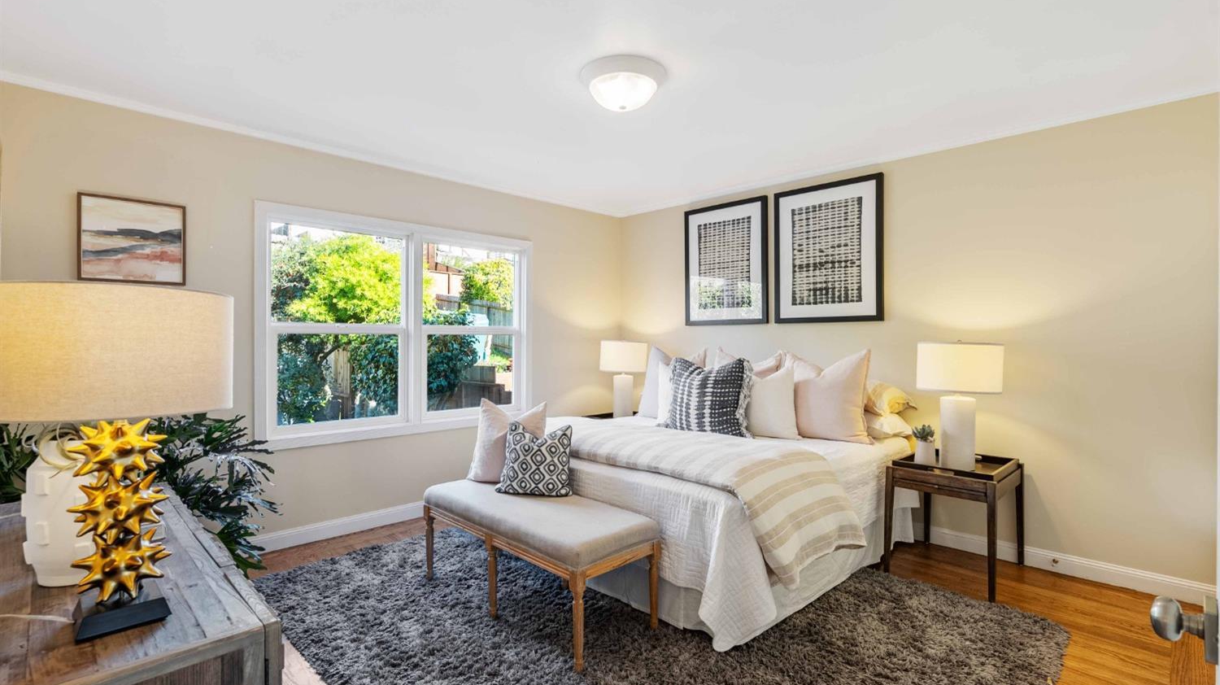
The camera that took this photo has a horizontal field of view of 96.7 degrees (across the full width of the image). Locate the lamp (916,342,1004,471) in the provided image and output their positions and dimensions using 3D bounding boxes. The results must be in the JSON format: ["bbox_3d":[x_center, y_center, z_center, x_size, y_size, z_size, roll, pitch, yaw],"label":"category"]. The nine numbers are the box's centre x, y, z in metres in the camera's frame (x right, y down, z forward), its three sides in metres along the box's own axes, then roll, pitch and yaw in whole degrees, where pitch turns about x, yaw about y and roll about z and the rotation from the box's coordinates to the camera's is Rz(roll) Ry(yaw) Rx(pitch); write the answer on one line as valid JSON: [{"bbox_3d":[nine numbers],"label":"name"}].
[{"bbox_3d":[1.858,0.331,2.882,0.392,0.680,0.392,0,0,-44],"label":"lamp"}]

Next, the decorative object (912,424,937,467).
[{"bbox_3d":[1.691,0.558,2.923,0.108,0.225,0.108,0,0,-44],"label":"decorative object"}]

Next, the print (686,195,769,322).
[{"bbox_3d":[0.978,-0.666,4.638,0.822,1.029,0.035,0,1,45],"label":"print"}]

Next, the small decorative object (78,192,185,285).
[{"bbox_3d":[-2.539,-0.537,2.896,0.030,0.445,0.434,0,1,45],"label":"small decorative object"}]

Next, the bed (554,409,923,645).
[{"bbox_3d":[0.565,0.957,3.600,1.997,0.704,2.023,0,1,45],"label":"bed"}]

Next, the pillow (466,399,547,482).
[{"bbox_3d":[-0.576,0.559,3.055,0.440,0.460,0.160,0,-19,23],"label":"pillow"}]

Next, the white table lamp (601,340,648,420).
[{"bbox_3d":[0.117,0.317,4.532,0.392,0.680,0.392,0,0,0],"label":"white table lamp"}]

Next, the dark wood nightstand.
[{"bbox_3d":[1.992,1.001,3.138,0.543,0.623,0.677,0,1,45],"label":"dark wood nightstand"}]

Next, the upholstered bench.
[{"bbox_3d":[-0.372,1.002,2.584,1.190,0.480,0.482,0,0,44],"label":"upholstered bench"}]

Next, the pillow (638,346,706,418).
[{"bbox_3d":[0.509,0.329,4.386,0.580,0.590,0.170,0,-17,46],"label":"pillow"}]

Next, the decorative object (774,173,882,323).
[{"bbox_3d":[1.535,-0.634,3.871,0.030,0.985,0.786,0,0,-44],"label":"decorative object"}]

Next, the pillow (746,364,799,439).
[{"bbox_3d":[1.022,0.381,3.658,0.480,0.480,0.150,0,-18,46],"label":"pillow"}]

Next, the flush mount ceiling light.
[{"bbox_3d":[0.063,-1.195,2.600,0.418,0.147,0.418,0,0,0],"label":"flush mount ceiling light"}]

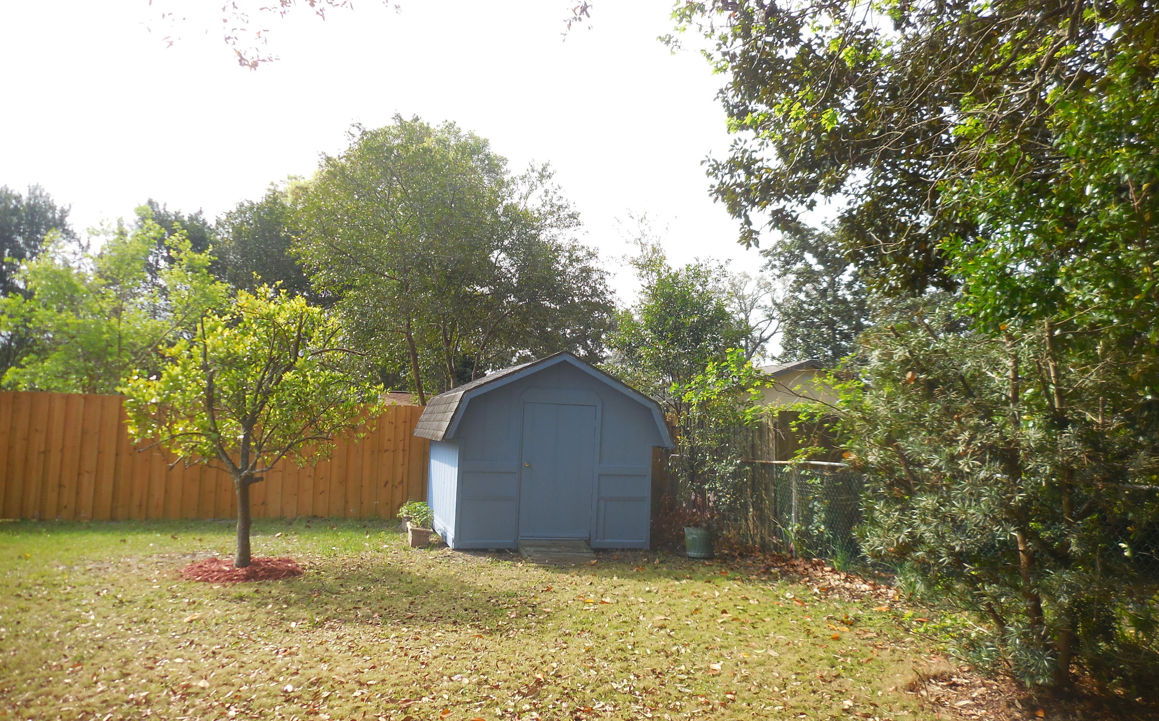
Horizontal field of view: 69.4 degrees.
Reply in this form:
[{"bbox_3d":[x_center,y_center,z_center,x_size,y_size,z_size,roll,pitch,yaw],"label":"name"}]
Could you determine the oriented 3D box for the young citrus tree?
[{"bbox_3d":[-3.285,0.677,8.568,2.550,2.840,2.500,2,-5,0],"label":"young citrus tree"}]

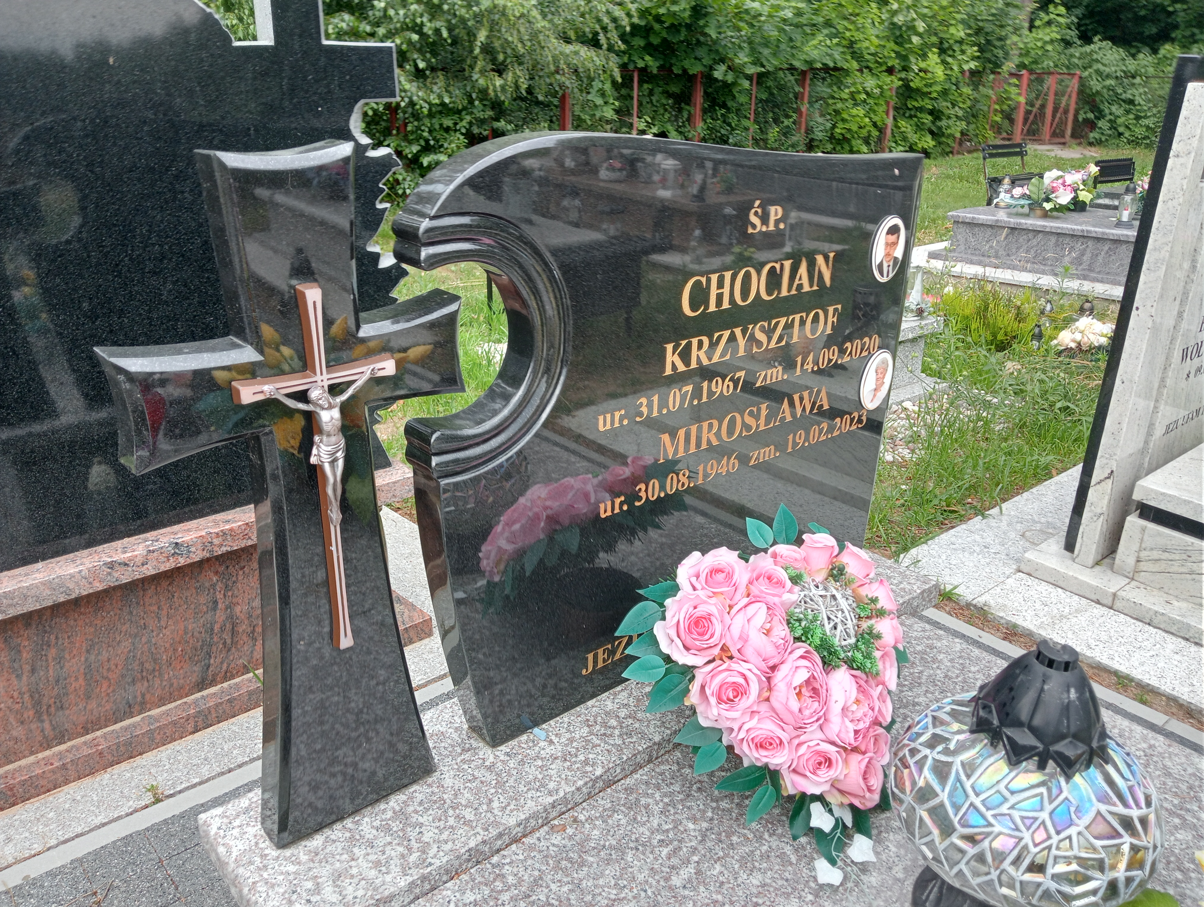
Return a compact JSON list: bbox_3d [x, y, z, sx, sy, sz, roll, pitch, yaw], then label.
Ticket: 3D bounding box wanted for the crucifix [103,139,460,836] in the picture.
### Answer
[{"bbox_3d":[-0.425,0.096,1.460,0.500,1.085,0.082,-17,29,-37],"label":"crucifix"}]

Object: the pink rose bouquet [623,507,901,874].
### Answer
[{"bbox_3d":[0.335,0.405,1.767,0.532,0.424,0.466,-8,25,-22],"label":"pink rose bouquet"}]

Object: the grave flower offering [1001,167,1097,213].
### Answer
[{"bbox_3d":[3.002,-1.759,6.548,0.612,0.306,0.359,12,25,22],"label":"grave flower offering"}]

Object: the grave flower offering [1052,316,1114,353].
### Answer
[{"bbox_3d":[2.391,-0.586,4.838,0.319,0.153,0.266,13,25,24],"label":"grave flower offering"}]

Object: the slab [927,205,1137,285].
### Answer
[{"bbox_3d":[3.299,-1.312,6.263,1.995,0.279,1.104,19,28,35],"label":"slab"}]

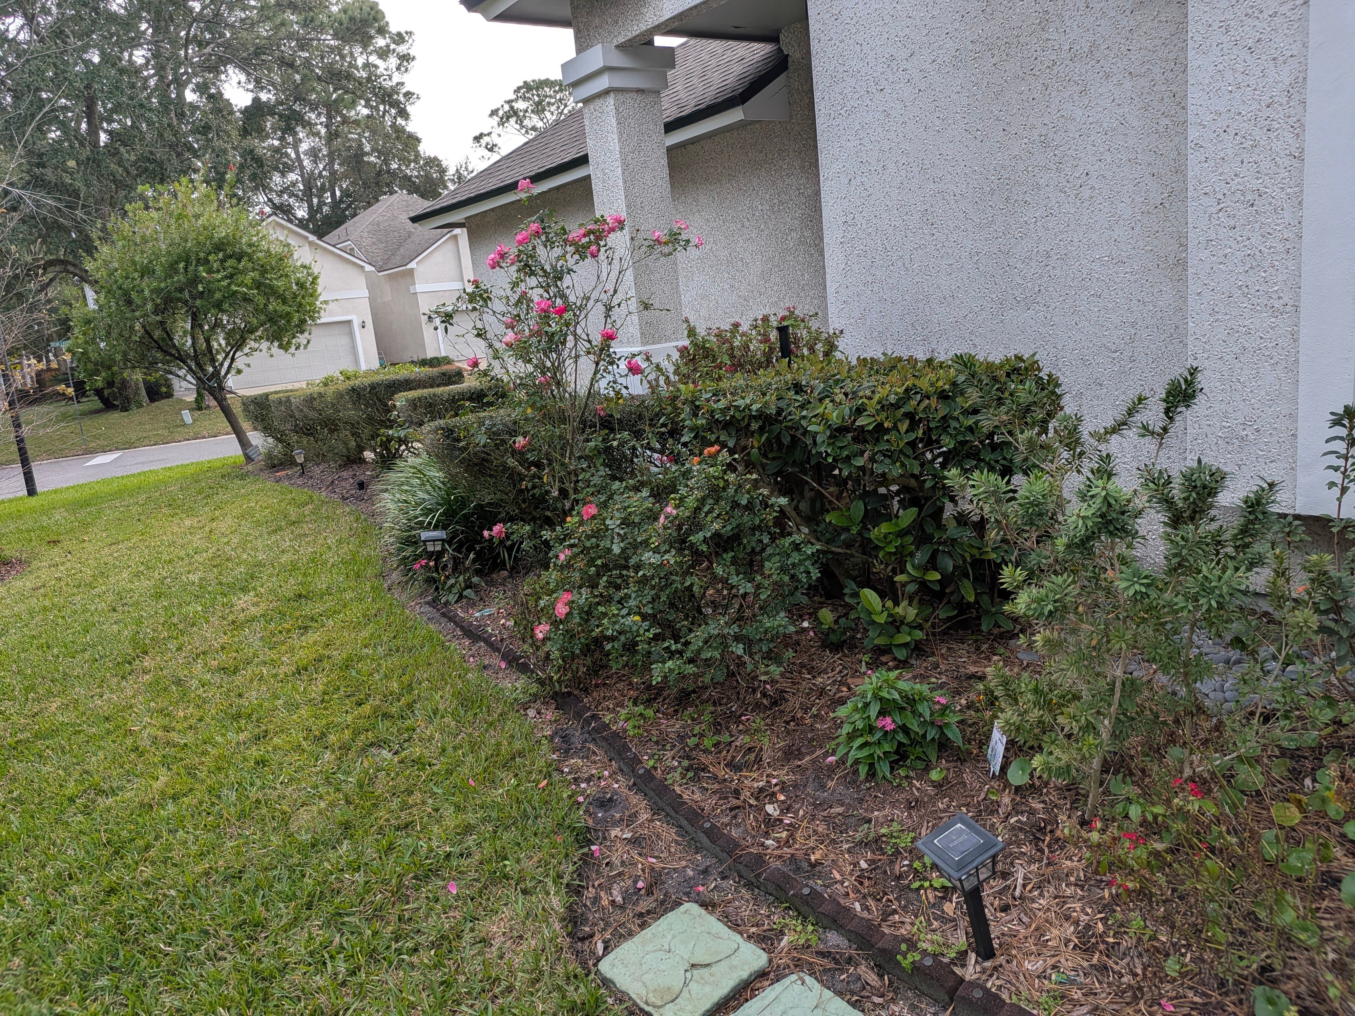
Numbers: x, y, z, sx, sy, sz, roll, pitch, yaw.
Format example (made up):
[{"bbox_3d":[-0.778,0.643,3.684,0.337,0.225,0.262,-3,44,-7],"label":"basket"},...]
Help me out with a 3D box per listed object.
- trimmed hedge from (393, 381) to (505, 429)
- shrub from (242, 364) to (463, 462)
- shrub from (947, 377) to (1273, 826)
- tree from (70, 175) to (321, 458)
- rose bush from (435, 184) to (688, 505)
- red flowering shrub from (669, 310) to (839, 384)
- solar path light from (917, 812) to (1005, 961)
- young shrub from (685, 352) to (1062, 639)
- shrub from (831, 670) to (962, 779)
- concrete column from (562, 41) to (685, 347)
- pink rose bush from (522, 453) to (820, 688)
[{"bbox_3d":[-2.394,-0.782,10.193,1.500,1.000,0.850,-14,14,-35],"label":"trimmed hedge"},{"bbox_3d":[-4.862,-1.317,14.012,3.000,1.080,1.200,-14,14,-35],"label":"shrub"},{"bbox_3d":[1.159,0.220,2.644,0.860,1.220,0.800,-6,11,0],"label":"shrub"},{"bbox_3d":[-6.913,-2.668,13.708,3.350,4.250,3.300,-6,11,0],"label":"tree"},{"bbox_3d":[-0.683,-0.670,5.460,1.450,2.250,1.250,-6,11,0],"label":"rose bush"},{"bbox_3d":[0.436,-0.449,5.780,1.050,1.470,0.950,-6,11,0],"label":"red flowering shrub"},{"bbox_3d":[0.634,0.839,2.012,0.128,0.356,0.128,-27,23,-18],"label":"solar path light"},{"bbox_3d":[0.843,-0.111,4.601,2.000,1.180,1.000,5,15,44],"label":"young shrub"},{"bbox_3d":[0.693,0.670,2.998,0.410,0.300,0.380,-6,11,0],"label":"shrub"},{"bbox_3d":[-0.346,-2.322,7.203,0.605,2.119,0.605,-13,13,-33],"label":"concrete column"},{"bbox_3d":[-0.007,0.220,4.098,1.250,0.900,1.100,-6,11,0],"label":"pink rose bush"}]

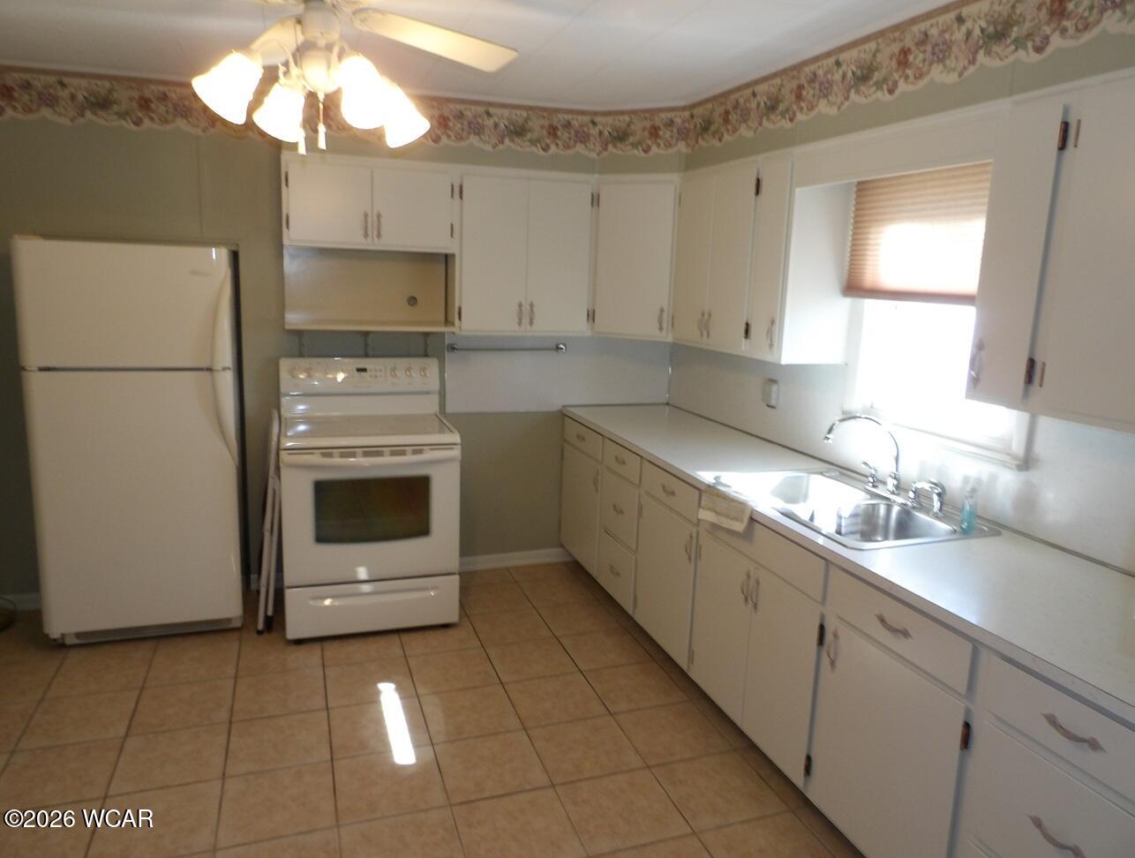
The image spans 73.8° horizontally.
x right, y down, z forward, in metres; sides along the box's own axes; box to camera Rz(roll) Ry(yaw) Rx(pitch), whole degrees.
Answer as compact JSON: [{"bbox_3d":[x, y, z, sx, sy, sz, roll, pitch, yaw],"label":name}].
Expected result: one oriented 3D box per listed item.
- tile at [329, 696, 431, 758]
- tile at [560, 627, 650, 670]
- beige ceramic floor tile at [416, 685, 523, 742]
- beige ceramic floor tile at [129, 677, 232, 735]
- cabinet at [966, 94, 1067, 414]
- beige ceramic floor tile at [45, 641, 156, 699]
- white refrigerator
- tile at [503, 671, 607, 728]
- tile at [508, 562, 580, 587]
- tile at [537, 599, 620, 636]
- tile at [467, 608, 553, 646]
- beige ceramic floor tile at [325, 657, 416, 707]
[{"bbox_3d":[-0.682,1.078,2.744,0.330,0.010,0.330,-2,11,-19],"label":"tile"},{"bbox_3d":[0.160,0.978,3.341,0.328,0.010,0.321,-2,11,-19],"label":"tile"},{"bbox_3d":[-0.359,1.057,2.821,0.328,0.010,0.321,-2,11,-19],"label":"beige ceramic floor tile"},{"bbox_3d":[-1.425,1.034,2.827,0.330,0.010,0.330,-2,11,-19],"label":"beige ceramic floor tile"},{"bbox_3d":[1.282,-0.455,1.984,0.300,0.770,0.200,-1,11,-18],"label":"cabinet"},{"bbox_3d":[-1.837,0.969,3.005,0.323,0.010,0.323,-2,11,-19],"label":"beige ceramic floor tile"},{"bbox_3d":[-1.884,0.033,3.430,0.750,1.660,0.720,-2,11,-19],"label":"white refrigerator"},{"bbox_3d":[-0.051,1.067,2.985,0.332,0.012,0.332,-2,11,-19],"label":"tile"},{"bbox_3d":[-0.149,0.803,4.210,0.328,0.010,0.246,-2,11,-19],"label":"tile"},{"bbox_3d":[0.053,0.918,3.642,0.328,0.010,0.321,-2,11,-19],"label":"tile"},{"bbox_3d":[-0.264,0.923,3.532,0.323,0.010,0.323,-2,11,-19],"label":"tile"},{"bbox_3d":[-0.798,1.025,3.075,0.332,0.012,0.332,-2,11,-19],"label":"beige ceramic floor tile"}]

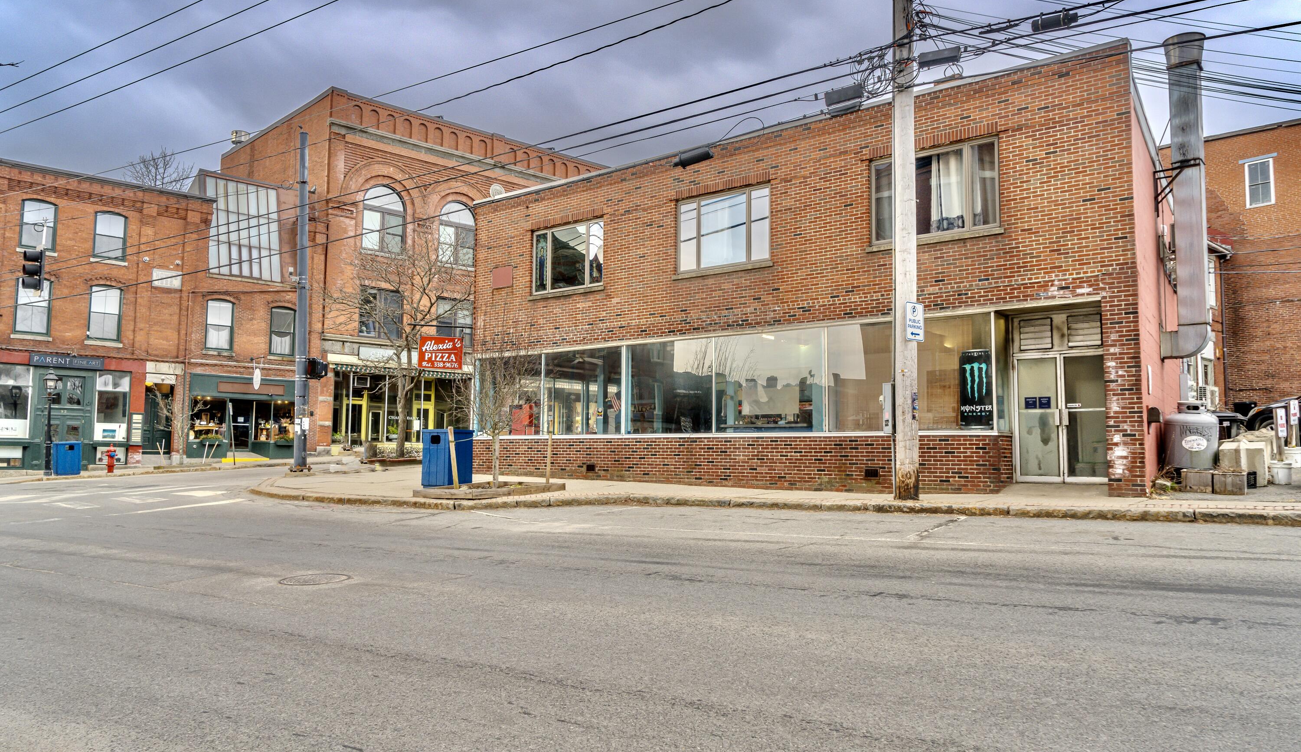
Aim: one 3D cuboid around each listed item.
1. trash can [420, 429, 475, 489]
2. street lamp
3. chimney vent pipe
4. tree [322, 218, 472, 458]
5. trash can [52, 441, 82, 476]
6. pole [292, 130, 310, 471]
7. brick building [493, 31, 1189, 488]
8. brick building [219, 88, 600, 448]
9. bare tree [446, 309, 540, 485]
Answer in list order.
[{"bbox_3d":[-3.957,1.607,16.925,0.720,1.116,0.700,-3,-5,31],"label":"trash can"},{"bbox_3d":[-19.838,1.504,28.667,0.460,3.559,0.460,4,-6,-40],"label":"street lamp"},{"bbox_3d":[9.589,-3.211,15.660,0.720,5.936,0.600,-3,-6,37],"label":"chimney vent pipe"},{"bbox_3d":[-8.208,-1.283,28.190,4.400,7.885,4.200,1,-5,-16],"label":"tree"},{"bbox_3d":[-19.201,2.729,28.569,0.680,1.100,0.700,-4,-6,43],"label":"trash can"},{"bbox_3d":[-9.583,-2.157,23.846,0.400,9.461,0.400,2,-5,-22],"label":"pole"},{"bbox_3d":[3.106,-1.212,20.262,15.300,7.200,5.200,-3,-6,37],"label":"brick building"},{"bbox_3d":[-13.427,-4.052,50.714,17.500,16.967,14.300,5,-6,-44],"label":"brick building"},{"bbox_3d":[-2.871,0.447,16.015,1.650,3.214,1.600,1,-5,-10],"label":"bare tree"}]

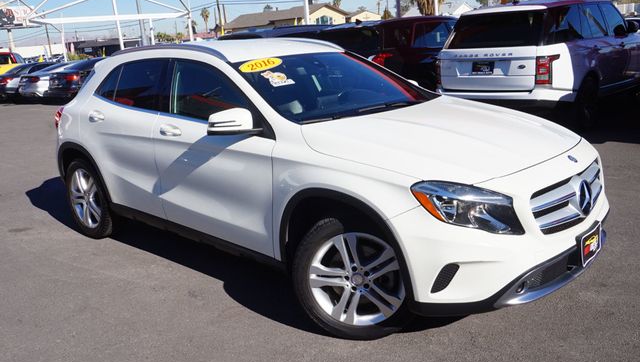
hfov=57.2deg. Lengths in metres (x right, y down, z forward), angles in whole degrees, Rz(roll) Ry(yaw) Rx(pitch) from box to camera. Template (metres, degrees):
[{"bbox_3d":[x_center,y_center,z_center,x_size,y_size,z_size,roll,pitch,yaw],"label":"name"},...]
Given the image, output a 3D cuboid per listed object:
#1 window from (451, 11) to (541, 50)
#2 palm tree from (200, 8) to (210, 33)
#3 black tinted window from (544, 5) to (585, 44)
[{"bbox_3d":[2.397,-2.077,8.086,1.280,0.500,0.080,10,-4,42],"label":"window"},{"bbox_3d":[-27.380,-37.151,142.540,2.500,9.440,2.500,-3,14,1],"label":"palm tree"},{"bbox_3d":[3.315,-2.111,7.909,0.080,0.500,1.050,-13,3,45],"label":"black tinted window"}]

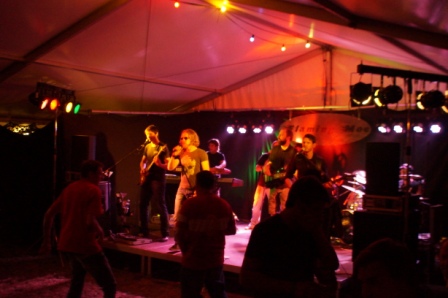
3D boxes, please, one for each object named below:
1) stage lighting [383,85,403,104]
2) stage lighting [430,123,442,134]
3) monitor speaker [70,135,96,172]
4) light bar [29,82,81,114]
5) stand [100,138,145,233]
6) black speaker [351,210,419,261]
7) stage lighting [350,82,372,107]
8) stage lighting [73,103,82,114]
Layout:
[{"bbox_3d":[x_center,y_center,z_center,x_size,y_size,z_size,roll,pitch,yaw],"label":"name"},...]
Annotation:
[{"bbox_3d":[1.716,-0.555,5.400,0.200,0.210,0.260,2,-4,-12],"label":"stage lighting"},{"bbox_3d":[3.784,-0.374,9.300,0.200,0.200,0.240,2,11,23],"label":"stage lighting"},{"bbox_3d":[-2.305,0.077,8.600,0.340,0.590,0.320,2,0,9],"label":"monitor speaker"},{"bbox_3d":[-2.582,-0.778,8.050,0.300,0.400,1.150,2,0,15],"label":"light bar"},{"bbox_3d":[-1.597,0.620,8.300,0.720,1.480,0.500,2,0,-12],"label":"stand"},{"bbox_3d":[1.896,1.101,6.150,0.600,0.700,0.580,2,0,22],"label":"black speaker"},{"bbox_3d":[1.382,-0.548,5.250,0.210,0.220,0.260,2,-3,13],"label":"stage lighting"},{"bbox_3d":[-2.400,-0.671,8.400,0.250,0.190,0.190,23,8,21],"label":"stage lighting"}]

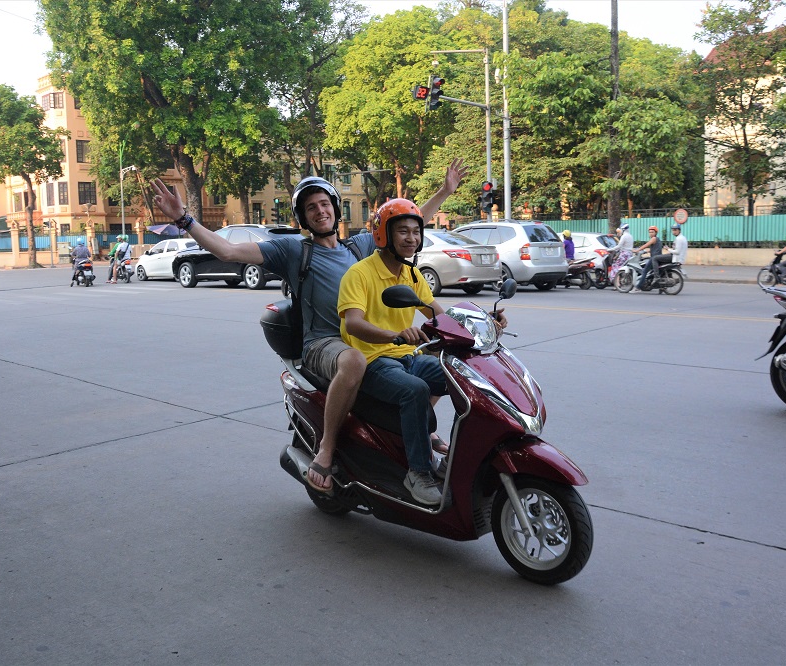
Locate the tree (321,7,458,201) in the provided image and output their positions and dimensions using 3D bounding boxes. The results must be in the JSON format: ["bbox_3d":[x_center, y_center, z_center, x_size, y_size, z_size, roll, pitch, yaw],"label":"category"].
[{"bbox_3d":[-0.076,-9.937,38.000,7.800,12.400,7.800,-1,8,0],"label":"tree"}]

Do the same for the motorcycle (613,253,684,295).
[{"bbox_3d":[6.166,-1.456,17.934,0.680,1.060,1.900,-8,10,-44],"label":"motorcycle"}]

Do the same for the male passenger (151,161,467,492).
[{"bbox_3d":[-0.290,-0.070,3.660,1.660,1.580,0.680,-7,9,-40],"label":"male passenger"}]

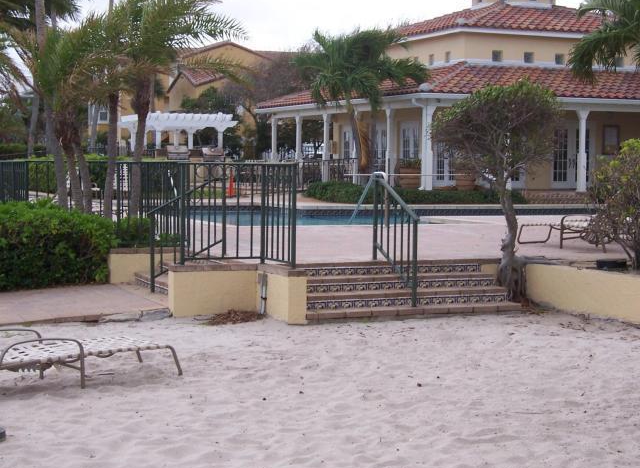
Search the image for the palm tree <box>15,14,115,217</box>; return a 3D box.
[{"bbox_3d":[-3.235,-1.262,16.958,1.400,2.922,1.400,0,3,-2],"label":"palm tree"}]

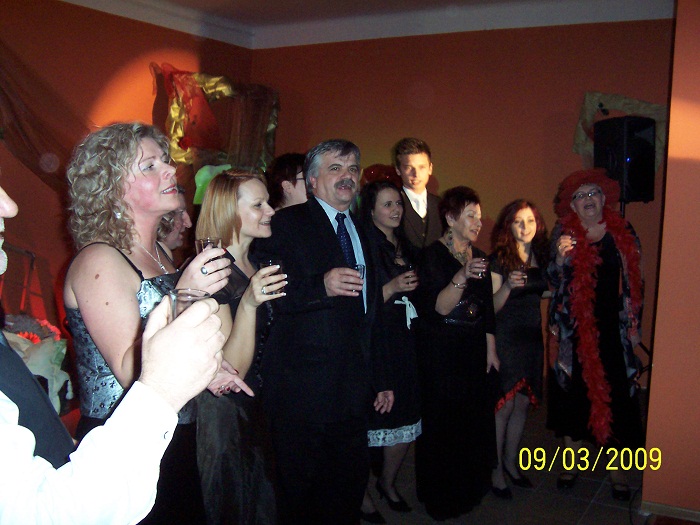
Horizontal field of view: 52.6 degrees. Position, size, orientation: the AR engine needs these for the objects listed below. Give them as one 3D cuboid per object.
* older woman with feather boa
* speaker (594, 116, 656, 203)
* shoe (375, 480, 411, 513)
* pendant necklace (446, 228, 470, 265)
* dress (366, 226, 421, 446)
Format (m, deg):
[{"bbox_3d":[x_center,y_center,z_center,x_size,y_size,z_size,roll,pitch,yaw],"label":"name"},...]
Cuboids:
[{"bbox_3d":[1.280,0.380,3.740,0.510,1.710,0.390,3,7,14],"label":"older woman with feather boa"},{"bbox_3d":[1.923,-0.706,4.950,0.340,0.590,0.320,-3,8,-30],"label":"speaker"},{"bbox_3d":[0.230,1.190,3.600,0.225,0.115,0.085,7,9,38],"label":"shoe"},{"bbox_3d":[0.525,-0.077,3.400,0.140,0.165,0.120,-4,9,-39],"label":"pendant necklace"},{"bbox_3d":[0.178,0.370,3.450,0.410,1.070,0.310,-5,10,-43],"label":"dress"}]

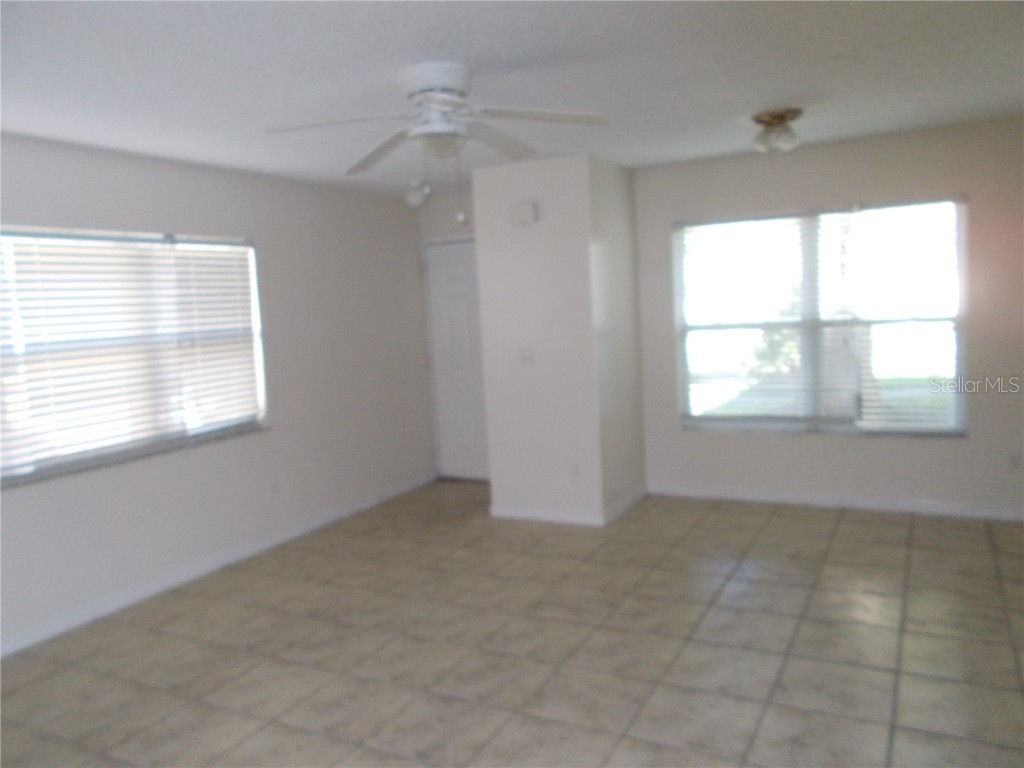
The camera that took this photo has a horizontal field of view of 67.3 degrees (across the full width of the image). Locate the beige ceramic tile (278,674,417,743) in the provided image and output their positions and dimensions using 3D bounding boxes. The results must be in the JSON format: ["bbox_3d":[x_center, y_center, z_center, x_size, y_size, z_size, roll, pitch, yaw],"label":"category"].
[{"bbox_3d":[-0.620,1.228,2.915,0.402,0.010,0.402,0,7,29],"label":"beige ceramic tile"}]

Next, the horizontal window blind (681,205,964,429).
[{"bbox_3d":[2.021,-0.412,5.236,1.806,1.484,0.050,0,6,28],"label":"horizontal window blind"}]

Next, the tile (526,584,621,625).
[{"bbox_3d":[0.326,1.102,3.829,0.400,0.012,0.400,0,6,28],"label":"tile"}]

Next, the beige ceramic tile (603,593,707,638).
[{"bbox_3d":[0.687,1.101,3.634,0.400,0.012,0.400,0,6,28],"label":"beige ceramic tile"}]

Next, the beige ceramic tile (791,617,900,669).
[{"bbox_3d":[1.387,1.079,3.197,0.400,0.010,0.400,0,6,29],"label":"beige ceramic tile"}]

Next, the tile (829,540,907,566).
[{"bbox_3d":[1.969,0.941,4.267,0.402,0.010,0.402,0,7,29],"label":"tile"}]

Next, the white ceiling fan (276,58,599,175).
[{"bbox_3d":[-0.296,-1.104,3.145,1.300,0.360,1.300,0,6,29],"label":"white ceiling fan"}]

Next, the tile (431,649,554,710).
[{"bbox_3d":[-0.065,1.178,3.078,0.400,0.010,0.400,0,6,29],"label":"tile"}]

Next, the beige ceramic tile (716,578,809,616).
[{"bbox_3d":[1.226,1.036,3.745,0.400,0.010,0.400,0,6,29],"label":"beige ceramic tile"}]

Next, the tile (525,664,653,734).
[{"bbox_3d":[0.299,1.191,2.917,0.400,0.012,0.400,0,6,28],"label":"tile"}]

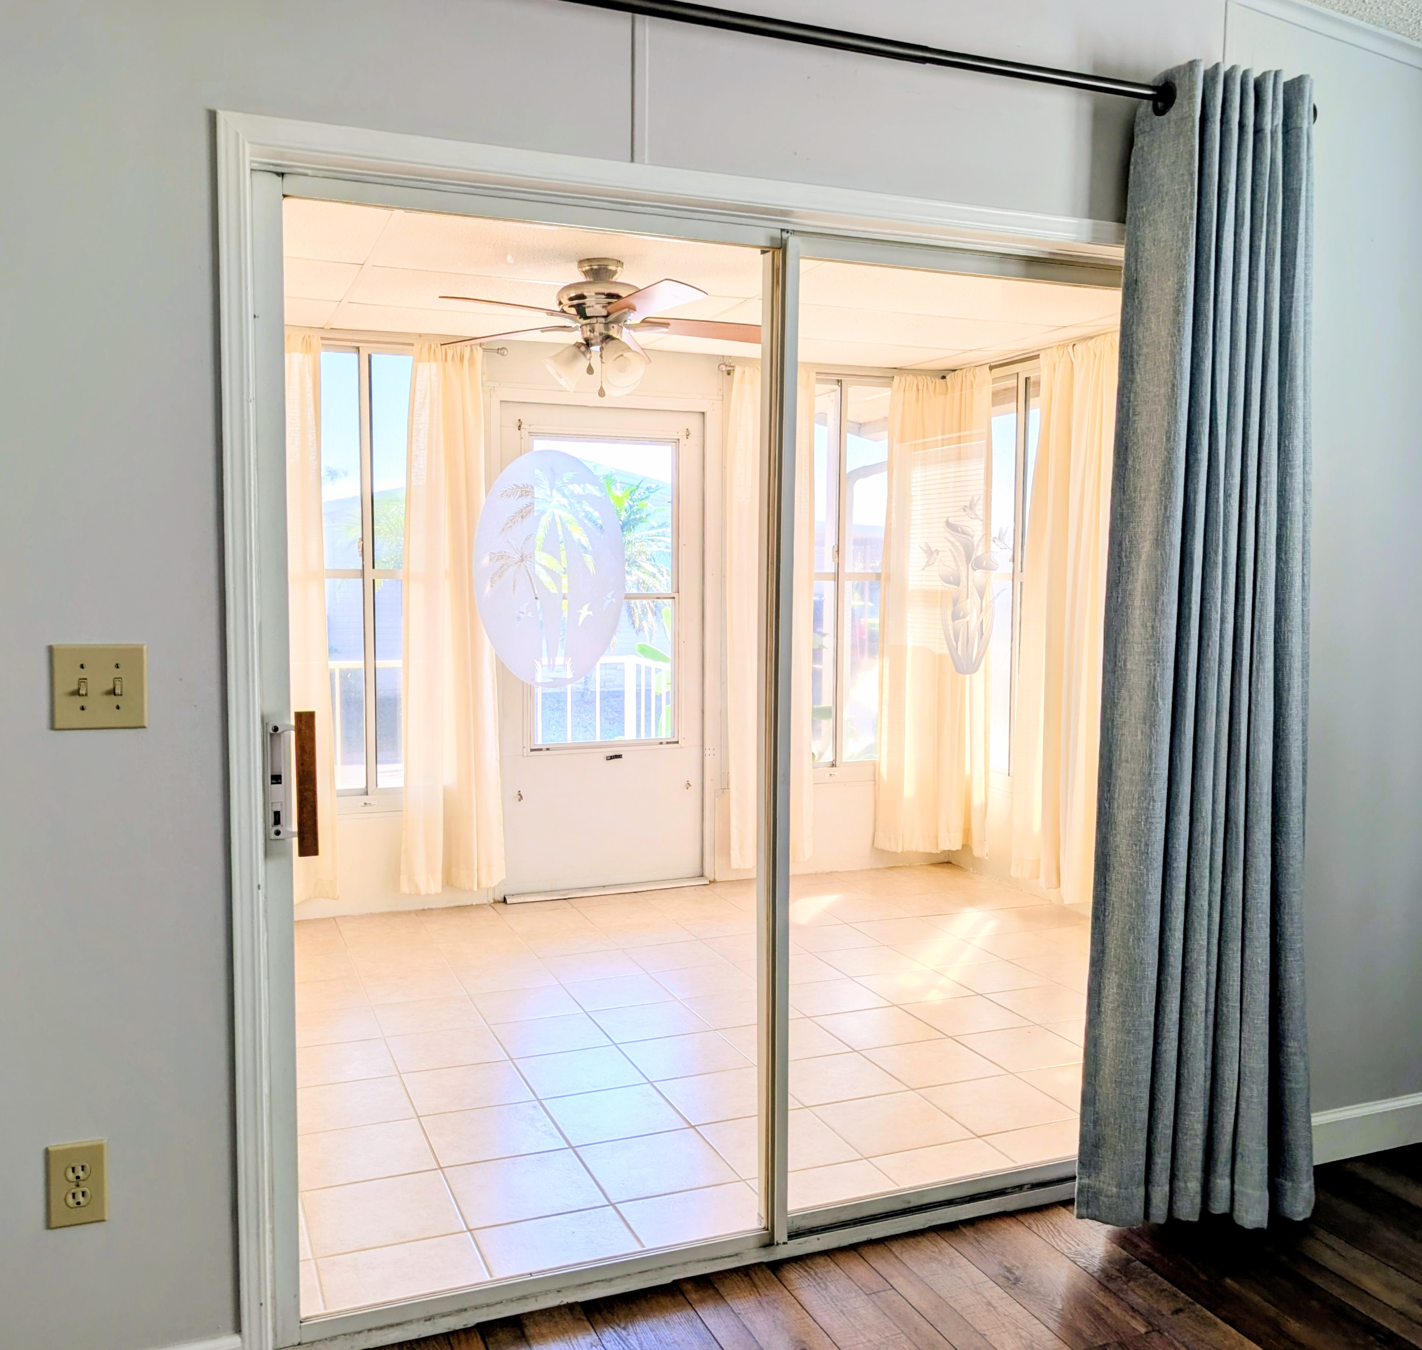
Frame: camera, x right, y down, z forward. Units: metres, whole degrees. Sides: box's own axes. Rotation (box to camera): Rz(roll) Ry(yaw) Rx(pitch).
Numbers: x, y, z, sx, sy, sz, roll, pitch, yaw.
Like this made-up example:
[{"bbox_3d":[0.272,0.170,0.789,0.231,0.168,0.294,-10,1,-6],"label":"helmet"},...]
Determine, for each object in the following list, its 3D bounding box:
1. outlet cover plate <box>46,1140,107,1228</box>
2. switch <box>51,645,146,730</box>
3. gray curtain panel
[{"bbox_3d":[-0.934,0.751,1.837,0.079,0.124,0.008,-1,5,-20],"label":"outlet cover plate"},{"bbox_3d":[-0.883,0.018,1.795,0.125,0.124,0.015,-1,5,-20],"label":"switch"},{"bbox_3d":[0.921,-0.022,2.309,0.420,2.120,0.175,-1,5,-20],"label":"gray curtain panel"}]

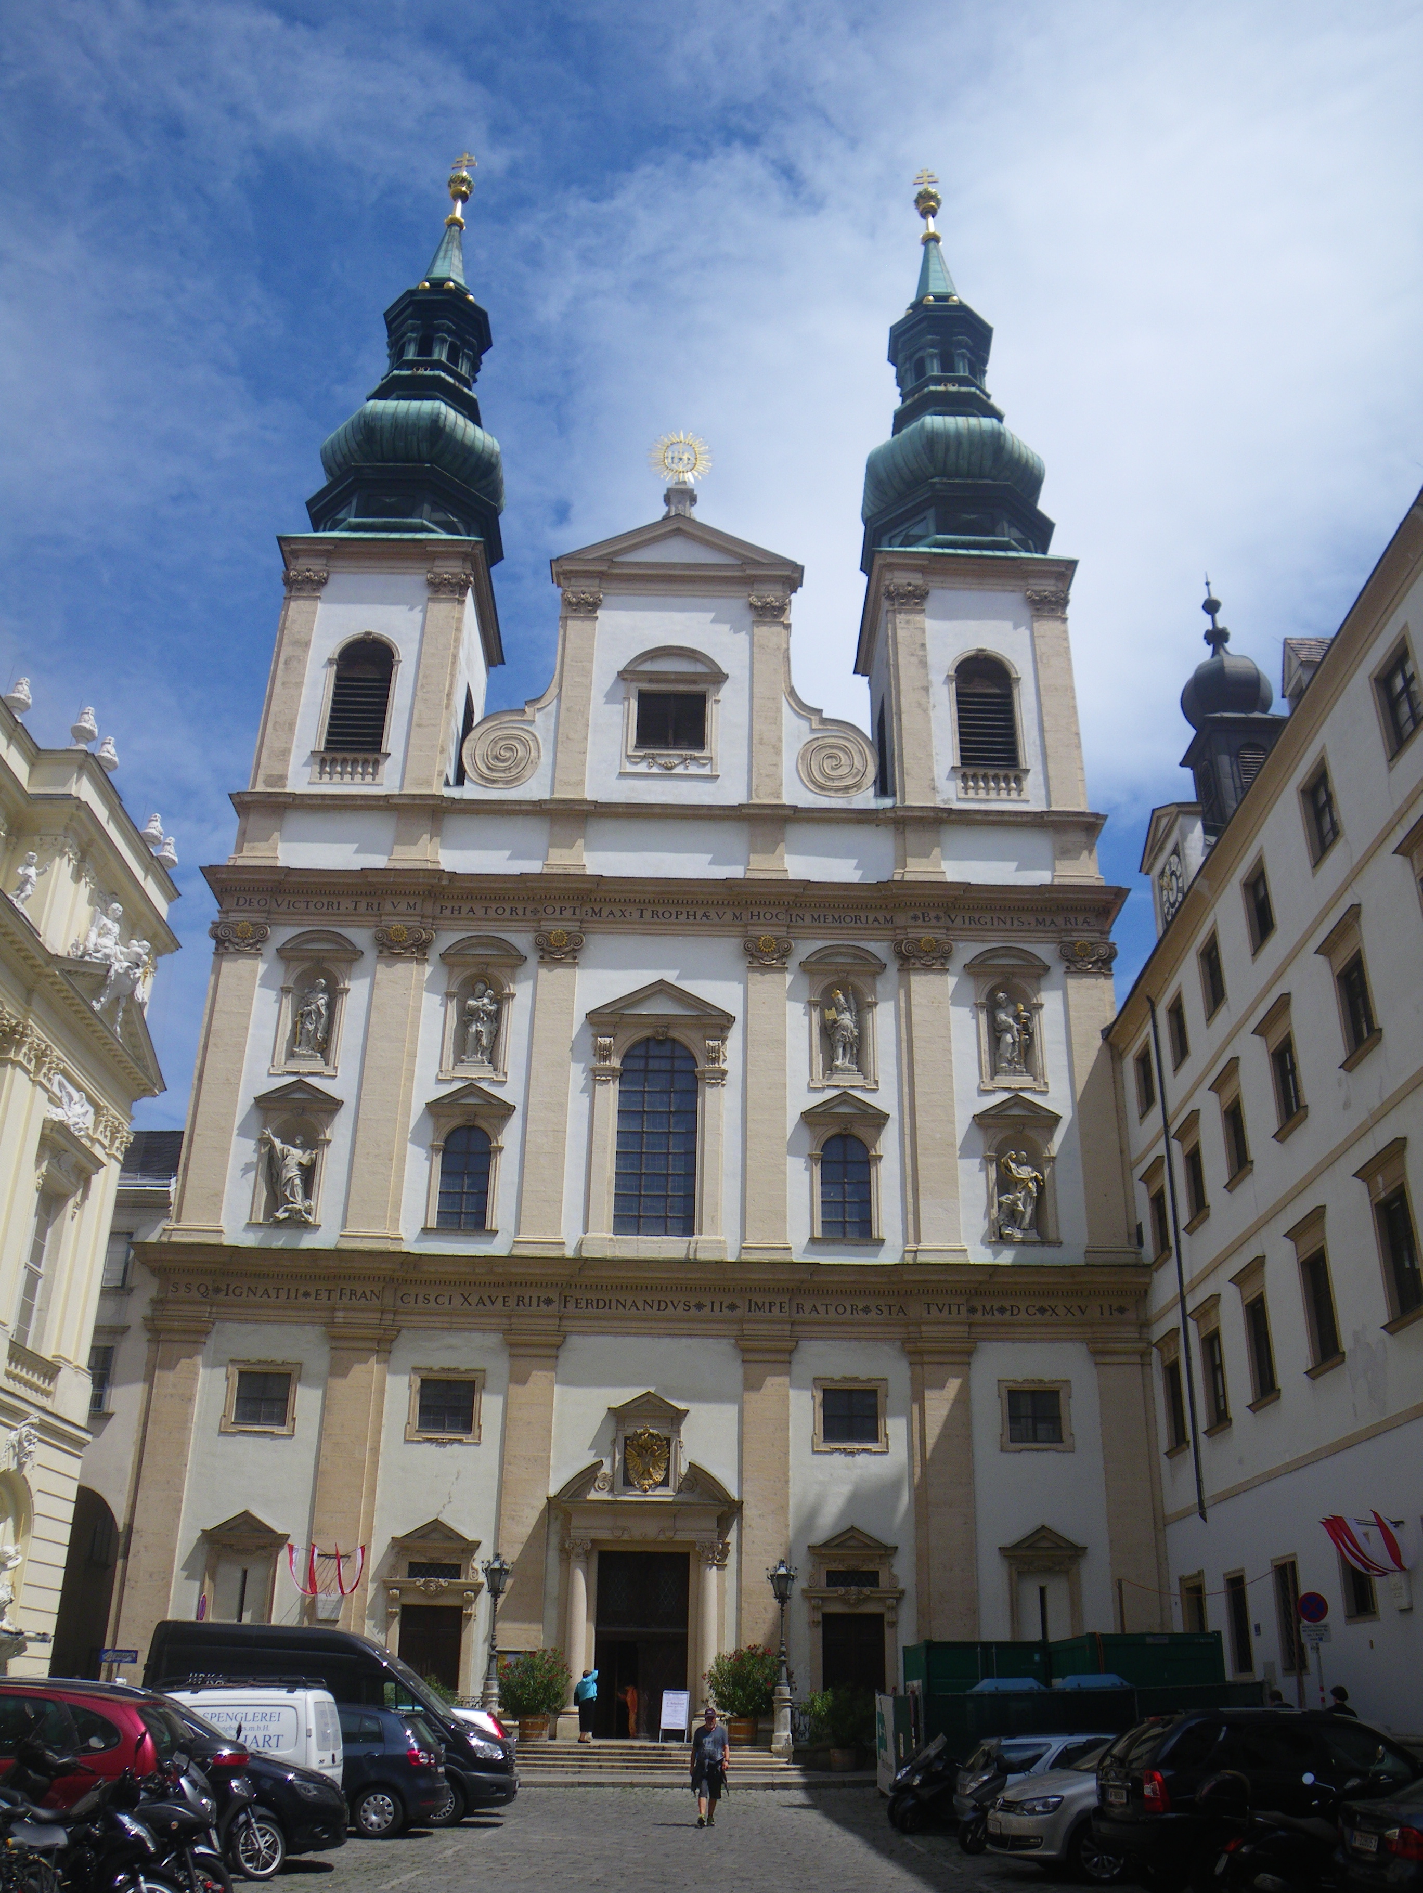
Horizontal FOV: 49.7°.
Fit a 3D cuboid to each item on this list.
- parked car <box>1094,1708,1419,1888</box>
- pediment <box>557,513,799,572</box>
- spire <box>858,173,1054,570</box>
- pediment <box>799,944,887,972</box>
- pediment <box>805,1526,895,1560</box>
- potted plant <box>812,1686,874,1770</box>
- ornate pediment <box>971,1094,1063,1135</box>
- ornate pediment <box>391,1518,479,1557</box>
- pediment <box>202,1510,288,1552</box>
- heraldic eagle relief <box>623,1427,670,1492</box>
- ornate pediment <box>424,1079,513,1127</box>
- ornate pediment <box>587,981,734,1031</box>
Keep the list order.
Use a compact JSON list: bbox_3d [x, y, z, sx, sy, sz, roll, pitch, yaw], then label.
[{"bbox_3d":[6.669,9.740,17.512,4.350,1.720,1.840,7,-27,-12],"label":"parked car"},{"bbox_3d":[-1.131,-13.669,53.247,8.367,2.620,0.900,1,-24,-1],"label":"pediment"},{"bbox_3d":[10.003,-24.820,66.732,7.566,26.430,7.566,1,-26,0],"label":"spire"},{"bbox_3d":[4.037,0.405,47.233,2.652,0.767,0.500,1,-24,-1],"label":"pediment"},{"bbox_3d":[3.839,16.325,41.972,2.404,0.848,0.450,1,-26,0],"label":"pediment"},{"bbox_3d":[3.213,19.287,37.857,1.744,1.881,1.660,1,-26,-1],"label":"potted plant"},{"bbox_3d":[8.892,4.856,44.691,2.500,1.050,0.550,1,-26,0],"label":"ornate pediment"},{"bbox_3d":[-7.296,15.699,40.836,2.289,0.838,0.550,1,-26,-1],"label":"ornate pediment"},{"bbox_3d":[-12.132,15.342,40.242,2.282,0.993,0.500,1,-24,-1],"label":"pediment"},{"bbox_3d":[-1.784,14.212,42.550,1.310,1.726,0.300,1,-26,0],"label":"heraldic eagle relief"},{"bbox_3d":[-7.449,4.860,47.457,2.751,1.345,0.450,1,-26,0],"label":"ornate pediment"},{"bbox_3d":[-1.610,1.950,48.936,4.670,1.624,0.600,1,-26,0],"label":"ornate pediment"}]

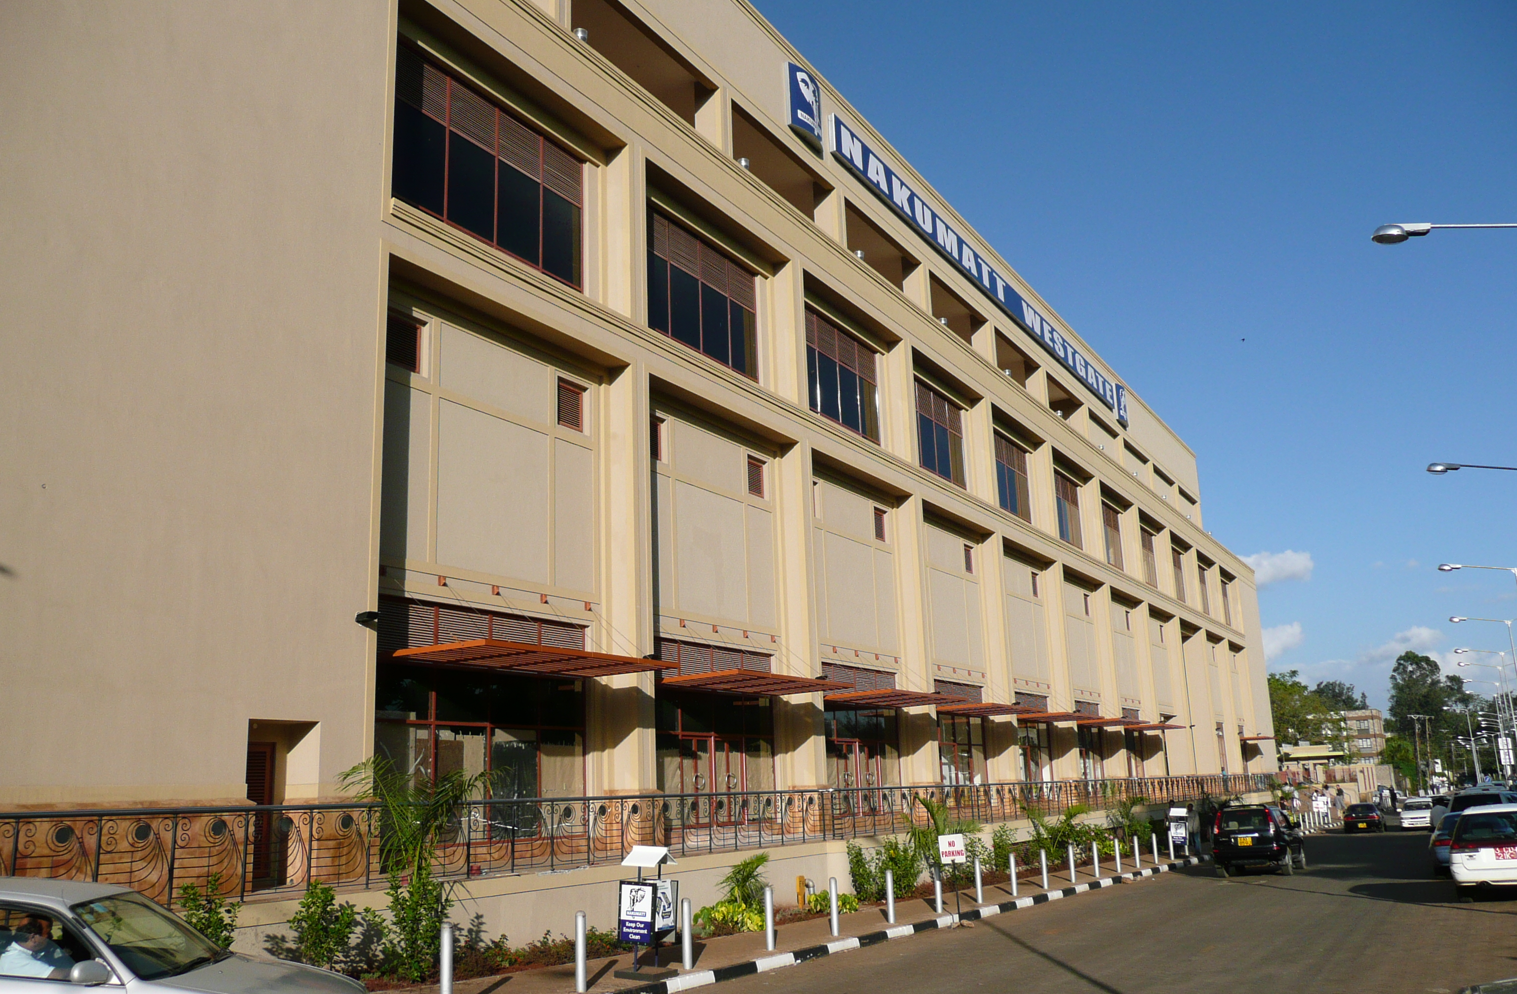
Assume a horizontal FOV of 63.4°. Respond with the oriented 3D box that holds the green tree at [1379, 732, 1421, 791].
[{"bbox_3d":[74.264,30.652,142.000,4.400,6.600,4.400,-10,-16,29],"label":"green tree"}]

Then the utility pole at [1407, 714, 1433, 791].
[{"bbox_3d":[81.056,31.075,150.000,2.400,9.200,0.600,-10,-16,29],"label":"utility pole"}]

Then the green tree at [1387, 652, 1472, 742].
[{"bbox_3d":[106.596,35.501,195.000,11.000,19.500,11.500,-10,-16,29],"label":"green tree"}]

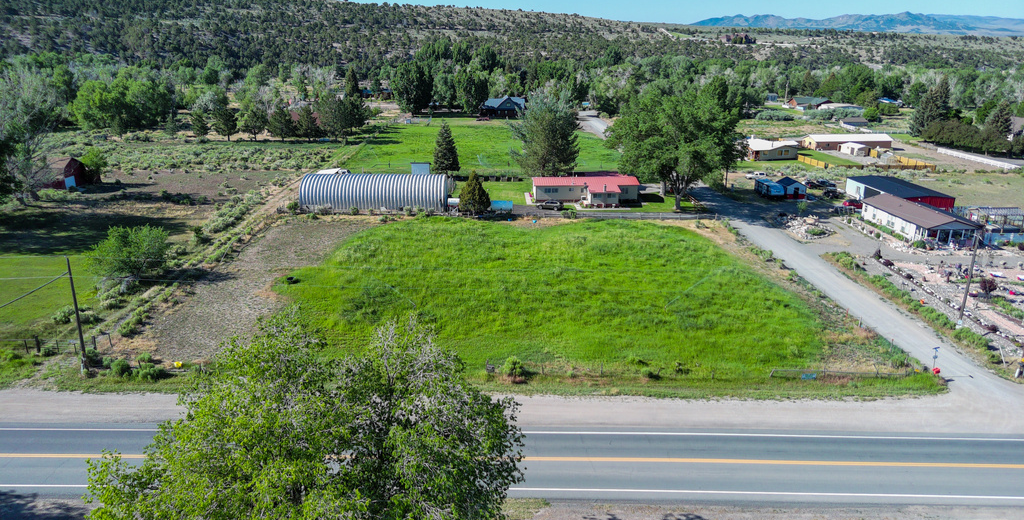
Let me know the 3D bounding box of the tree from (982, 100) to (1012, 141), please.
[{"bbox_3d":[143.910,-40.700,199.860,8.810,12.010,8.810,0,18,0],"label":"tree"}]

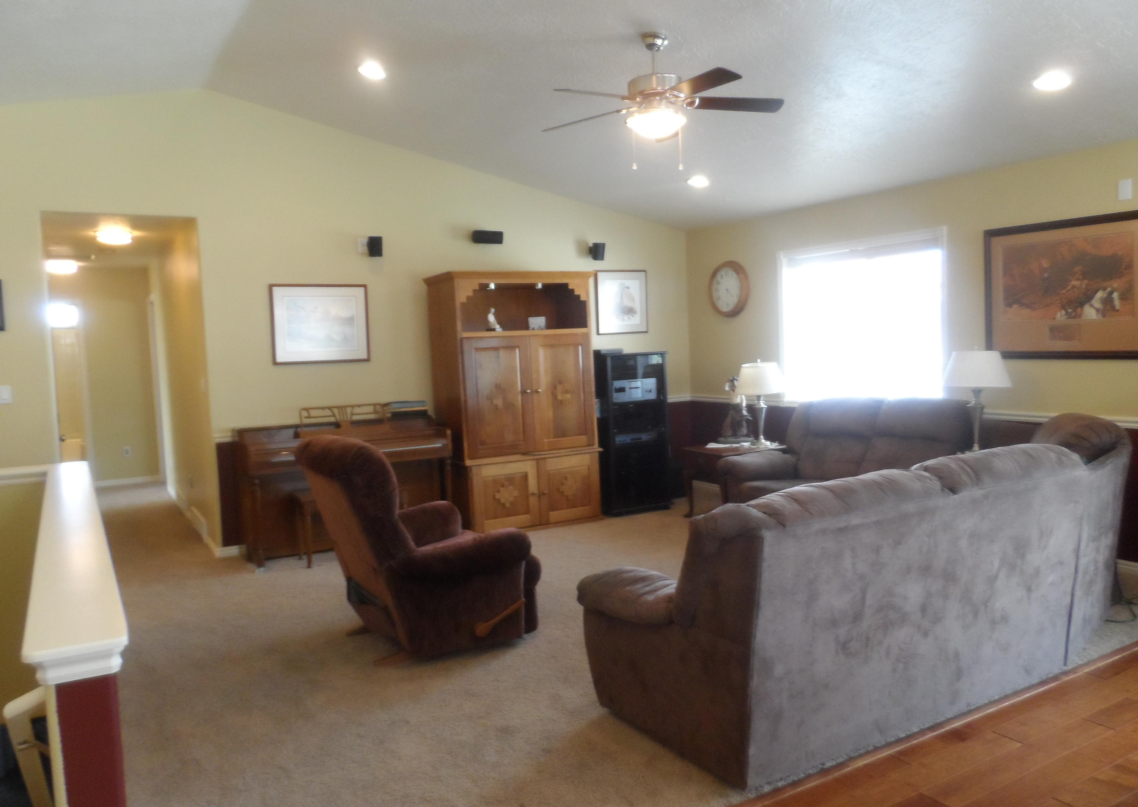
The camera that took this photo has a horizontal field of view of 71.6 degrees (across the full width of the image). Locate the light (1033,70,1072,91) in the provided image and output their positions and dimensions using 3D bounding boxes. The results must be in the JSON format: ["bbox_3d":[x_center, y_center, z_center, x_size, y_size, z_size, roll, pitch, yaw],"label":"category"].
[{"bbox_3d":[2.362,-1.579,3.856,0.191,0.030,0.191,8,-1,-31],"label":"light"}]

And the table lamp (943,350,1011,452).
[{"bbox_3d":[2.570,0.003,4.970,0.430,0.710,0.430,-5,5,-28],"label":"table lamp"}]

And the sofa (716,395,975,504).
[{"bbox_3d":[1.970,0.470,5.512,0.933,0.983,1.676,-4,5,-33],"label":"sofa"}]

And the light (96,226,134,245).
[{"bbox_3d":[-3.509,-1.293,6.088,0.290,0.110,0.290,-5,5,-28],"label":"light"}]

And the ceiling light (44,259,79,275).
[{"bbox_3d":[-5.015,-1.349,7.801,0.330,0.100,0.330,-5,5,-28],"label":"ceiling light"}]

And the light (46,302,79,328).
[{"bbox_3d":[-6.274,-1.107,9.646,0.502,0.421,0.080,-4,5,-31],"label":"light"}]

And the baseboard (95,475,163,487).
[{"bbox_3d":[-4.974,0.882,8.918,0.710,0.075,0.020,-5,5,-28],"label":"baseboard"}]

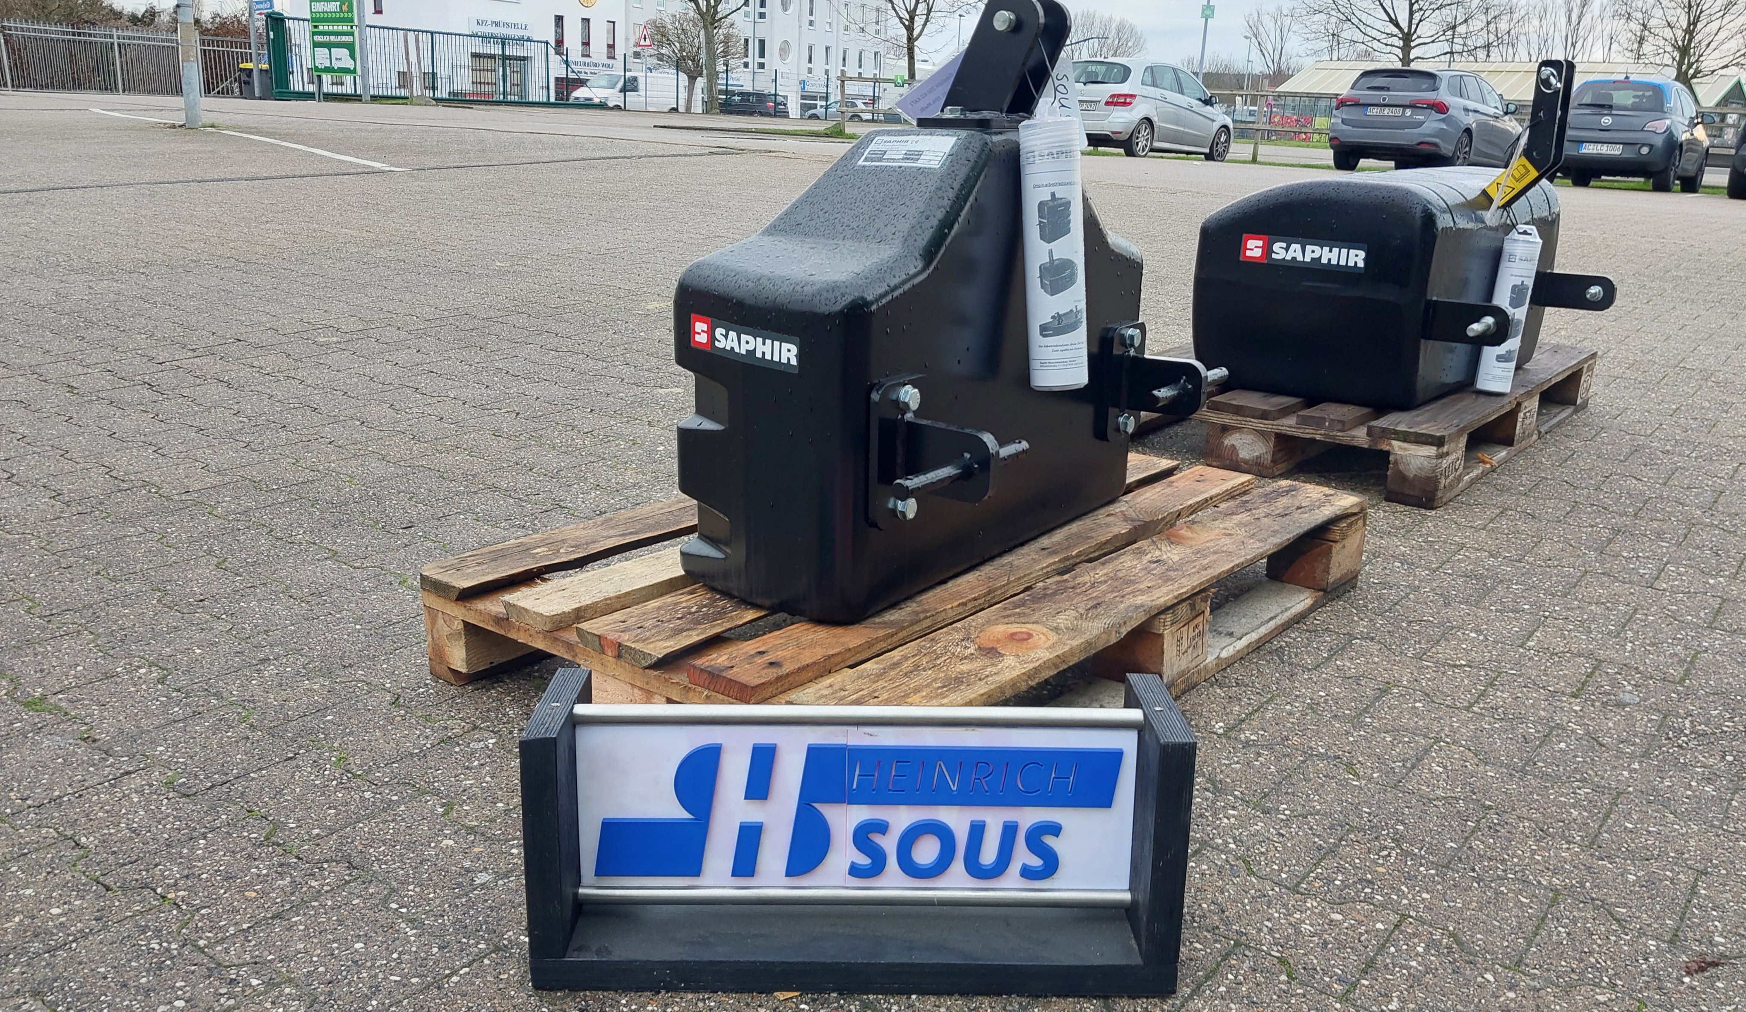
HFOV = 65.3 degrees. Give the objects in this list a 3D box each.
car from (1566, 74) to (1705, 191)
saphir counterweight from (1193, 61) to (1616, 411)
[{"bbox_3d":[11.071,-5.404,19.938,1.720,1.484,3.698,13,18,36],"label":"car"},{"bbox_3d":[1.196,-0.614,2.979,0.660,0.675,0.950,13,20,40],"label":"saphir counterweight"}]

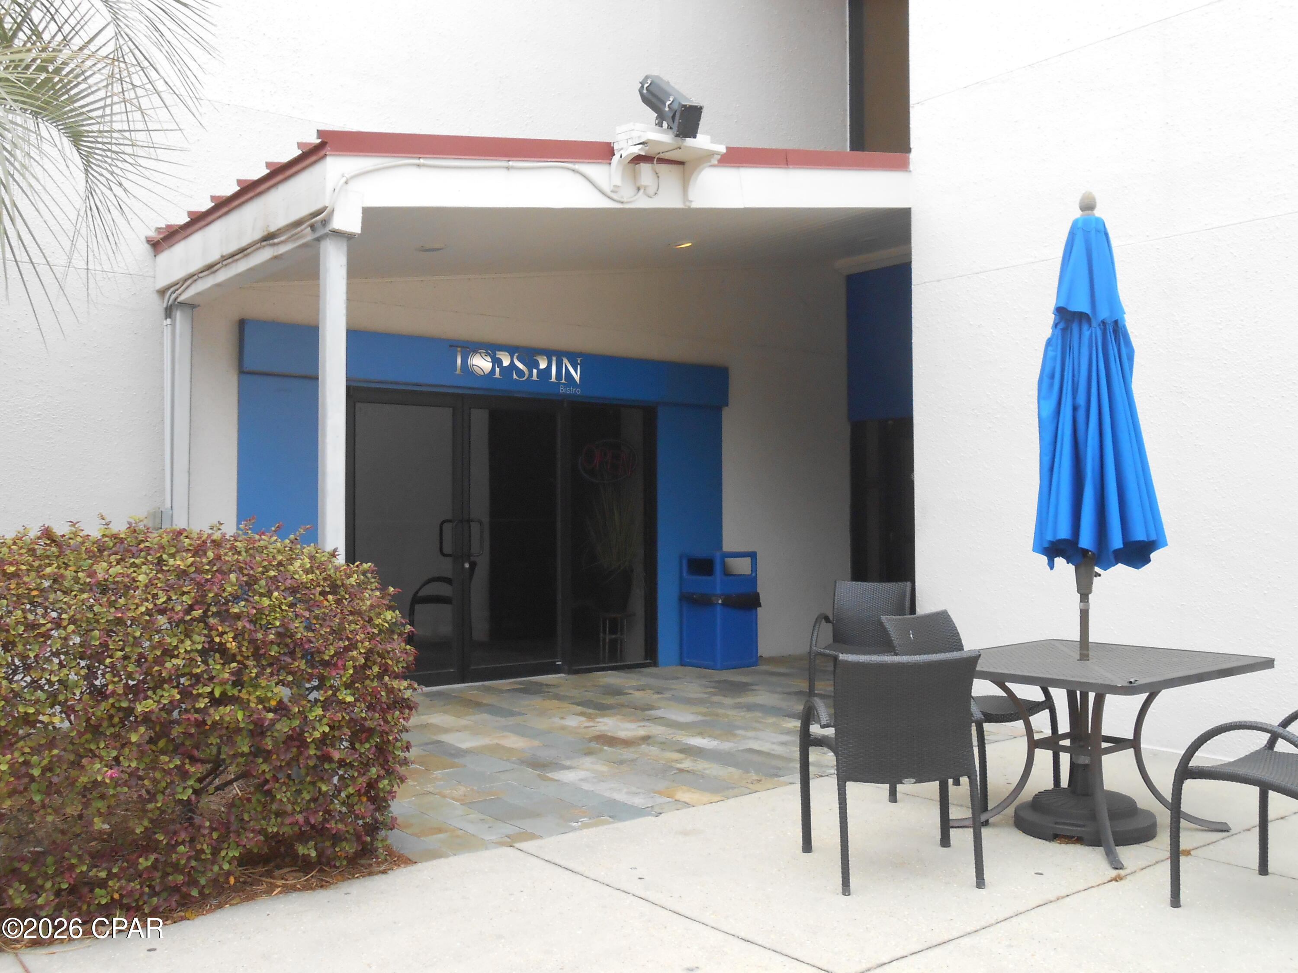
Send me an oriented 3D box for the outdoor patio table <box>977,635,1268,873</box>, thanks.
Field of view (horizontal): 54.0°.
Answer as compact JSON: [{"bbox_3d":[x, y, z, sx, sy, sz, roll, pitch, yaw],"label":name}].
[{"bbox_3d":[1.891,1.119,5.530,1.120,0.730,1.120,1,-2,-37],"label":"outdoor patio table"}]

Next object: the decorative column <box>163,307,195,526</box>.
[{"bbox_3d":[-2.978,0.158,8.059,0.170,2.670,0.140,1,-2,-37],"label":"decorative column"}]

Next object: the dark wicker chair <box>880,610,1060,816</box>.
[{"bbox_3d":[1.513,1.058,6.075,0.610,0.880,0.650,1,-2,-41],"label":"dark wicker chair"}]

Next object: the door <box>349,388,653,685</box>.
[{"bbox_3d":[-1.069,0.398,9.947,2.780,2.170,0.120,1,-2,-37],"label":"door"}]

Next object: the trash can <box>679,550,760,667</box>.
[{"bbox_3d":[0.603,1.028,10.730,0.490,0.960,0.490,1,-2,-37],"label":"trash can"}]

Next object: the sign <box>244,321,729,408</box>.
[{"bbox_3d":[-1.044,-0.904,9.908,4.280,0.350,0.110,1,-2,-37],"label":"sign"}]

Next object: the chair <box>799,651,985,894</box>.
[{"bbox_3d":[0.965,1.062,4.984,0.610,0.880,0.650,0,-2,-3],"label":"chair"}]

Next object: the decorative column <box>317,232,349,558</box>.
[{"bbox_3d":[-1.546,0.168,6.238,0.105,2.770,0.105,1,-2,-37],"label":"decorative column"}]

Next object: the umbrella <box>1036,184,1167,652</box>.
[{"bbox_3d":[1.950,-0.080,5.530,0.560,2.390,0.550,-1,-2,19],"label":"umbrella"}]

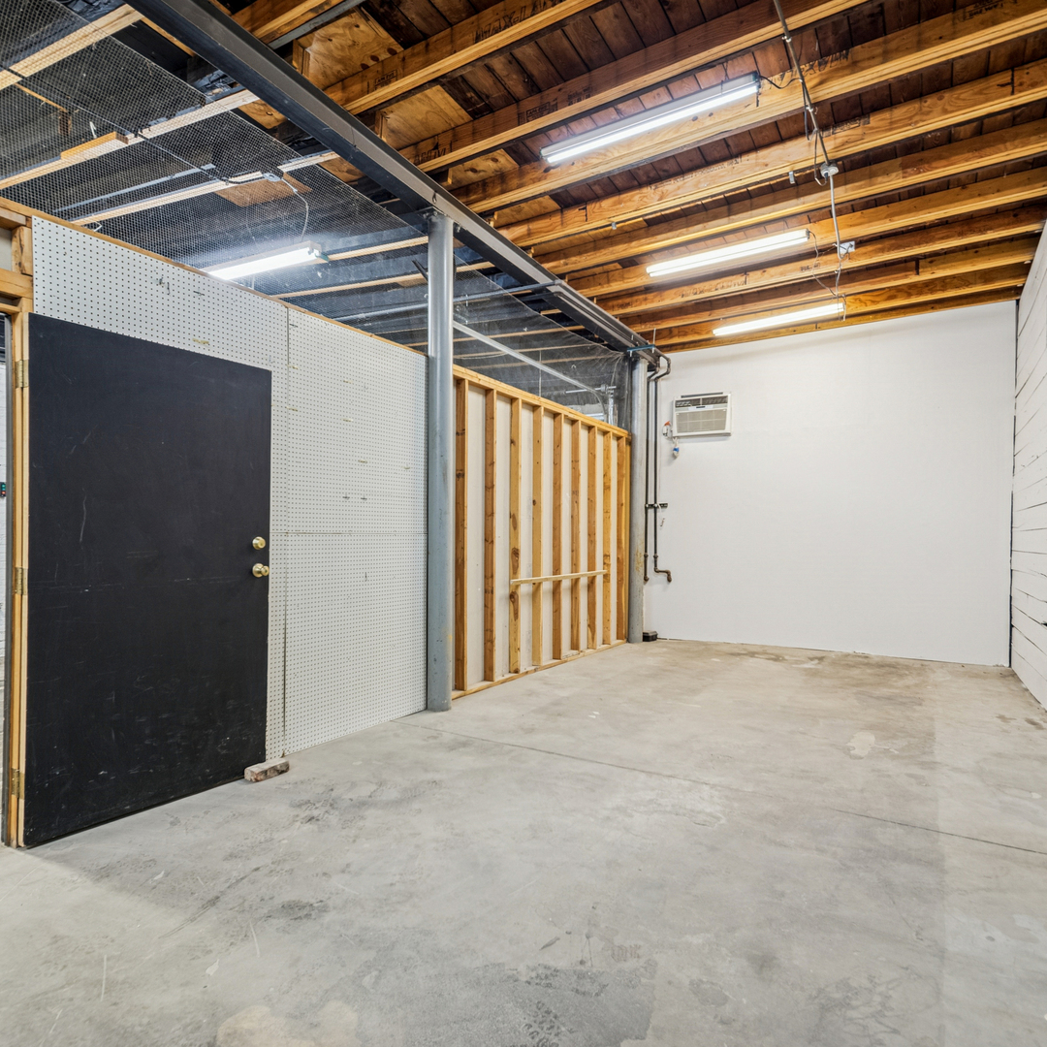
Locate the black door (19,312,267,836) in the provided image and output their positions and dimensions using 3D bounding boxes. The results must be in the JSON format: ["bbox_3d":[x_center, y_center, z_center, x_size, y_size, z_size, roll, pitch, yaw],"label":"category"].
[{"bbox_3d":[-1.602,0.218,2.911,0.048,2.020,1.040,0,-1,35],"label":"black door"}]

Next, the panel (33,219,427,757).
[{"bbox_3d":[-1.295,0.045,3.564,0.020,2.445,2.430,0,-1,31],"label":"panel"}]

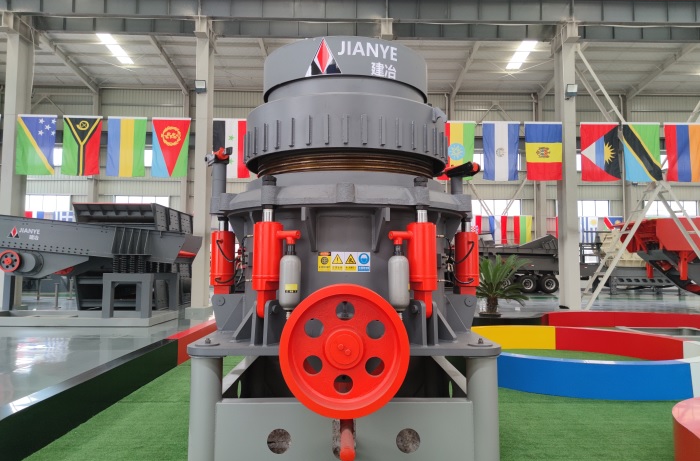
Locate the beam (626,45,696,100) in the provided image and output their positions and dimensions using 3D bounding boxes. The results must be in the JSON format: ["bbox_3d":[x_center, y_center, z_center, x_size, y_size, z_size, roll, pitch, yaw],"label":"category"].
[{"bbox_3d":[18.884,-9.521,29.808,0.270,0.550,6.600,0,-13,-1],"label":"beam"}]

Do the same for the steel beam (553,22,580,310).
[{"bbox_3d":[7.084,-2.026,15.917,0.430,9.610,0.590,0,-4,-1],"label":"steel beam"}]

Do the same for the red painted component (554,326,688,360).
[{"bbox_3d":[4.786,2.065,8.780,0.380,0.430,2.150,4,-5,-40],"label":"red painted component"}]

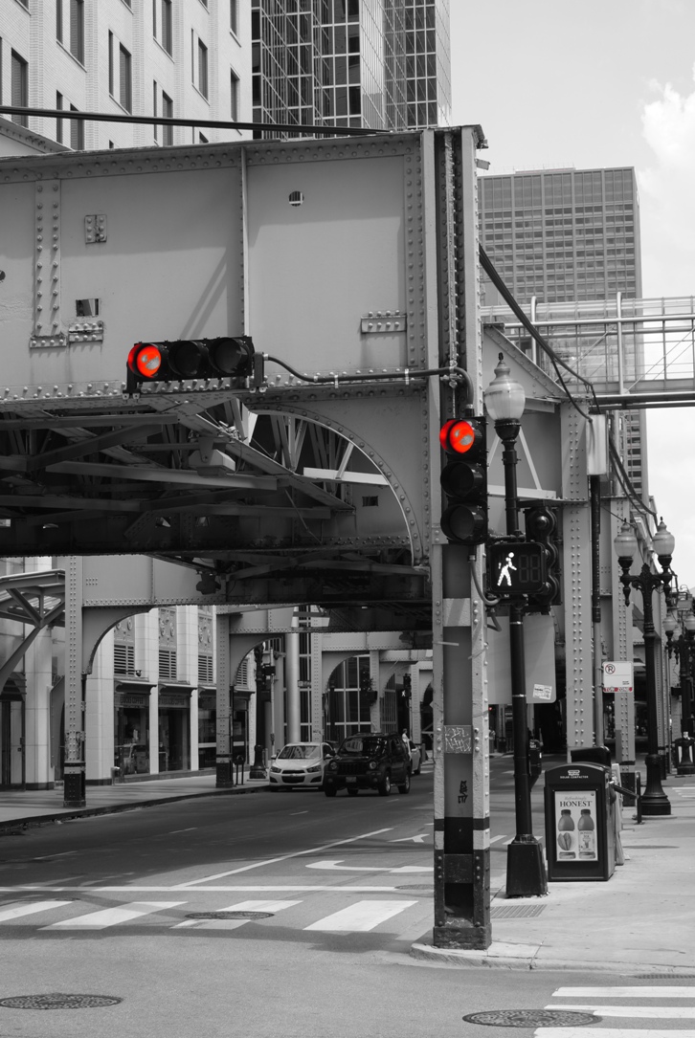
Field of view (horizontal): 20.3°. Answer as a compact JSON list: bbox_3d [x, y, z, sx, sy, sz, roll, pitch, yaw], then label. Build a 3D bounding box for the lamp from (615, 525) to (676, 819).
[{"bbox_3d":[5.923,2.832,38.014,1.180,5.740,0.580,-2,-7,10],"label":"lamp"}]

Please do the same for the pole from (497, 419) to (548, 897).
[{"bbox_3d":[1.726,1.349,19.719,0.380,4.800,0.380,-3,-7,10],"label":"pole"}]

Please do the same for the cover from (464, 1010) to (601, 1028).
[{"bbox_3d":[1.124,3.067,11.844,0.840,0.040,0.840,-2,-7,10],"label":"cover"}]

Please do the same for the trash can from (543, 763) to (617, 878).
[{"bbox_3d":[2.518,3.268,21.000,0.680,1.260,0.650,-2,-7,11],"label":"trash can"}]

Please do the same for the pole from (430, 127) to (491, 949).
[{"bbox_3d":[0.937,0.074,16.301,0.430,6.840,0.470,-1,-7,10],"label":"pole"}]

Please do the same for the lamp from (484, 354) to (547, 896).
[{"bbox_3d":[1.714,1.011,19.757,0.400,5.480,0.400,-3,-7,10],"label":"lamp"}]

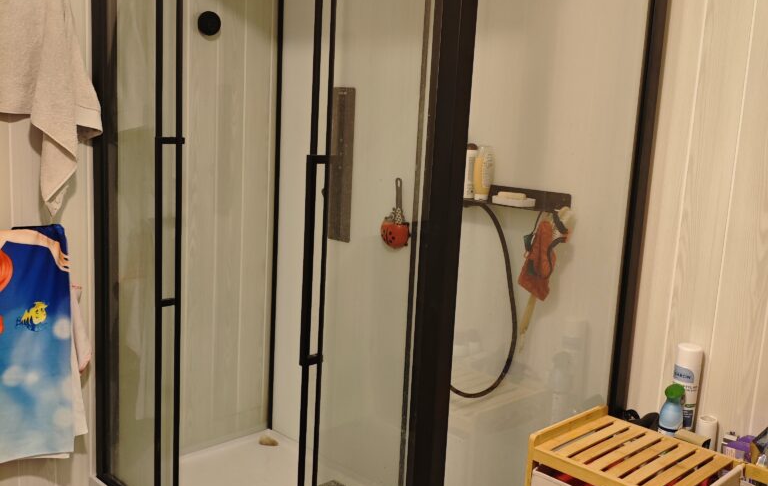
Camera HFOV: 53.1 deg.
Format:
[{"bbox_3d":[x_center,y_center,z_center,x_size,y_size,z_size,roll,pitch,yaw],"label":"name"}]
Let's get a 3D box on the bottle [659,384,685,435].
[{"bbox_3d":[0.766,0.494,2.055,0.060,0.232,0.060,-2,11,-30],"label":"bottle"}]

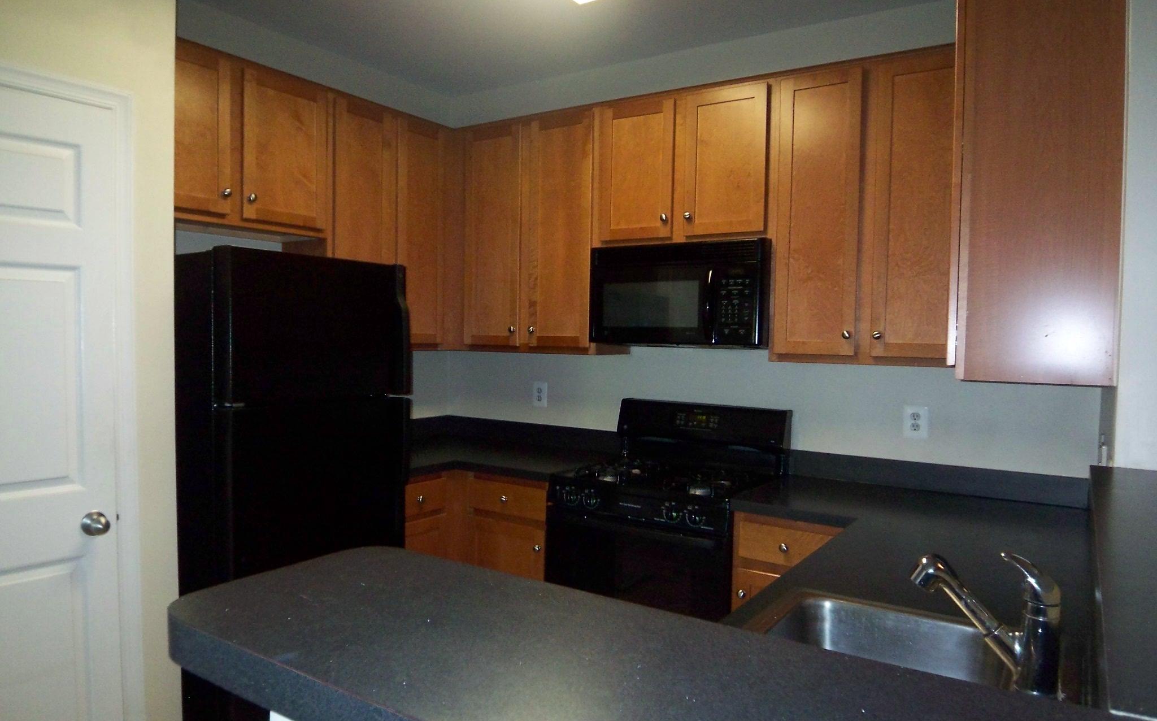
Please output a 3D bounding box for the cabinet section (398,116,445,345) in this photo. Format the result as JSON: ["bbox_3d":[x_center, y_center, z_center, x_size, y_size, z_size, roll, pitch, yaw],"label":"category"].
[{"bbox_3d":[-0.852,-0.573,3.600,0.326,1.007,0.301,2,3,33],"label":"cabinet section"}]

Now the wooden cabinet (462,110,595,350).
[{"bbox_3d":[-0.173,-0.566,3.577,0.771,1.049,0.331,2,3,33],"label":"wooden cabinet"}]

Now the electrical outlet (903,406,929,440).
[{"bbox_3d":[1.259,0.231,2.864,0.074,0.117,0.008,2,3,33],"label":"electrical outlet"}]

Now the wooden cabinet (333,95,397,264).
[{"bbox_3d":[-1.014,-0.567,3.298,0.331,1.049,0.372,2,3,33],"label":"wooden cabinet"}]

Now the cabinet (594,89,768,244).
[{"bbox_3d":[0.476,-0.765,3.148,0.769,0.593,0.331,2,3,33],"label":"cabinet"}]

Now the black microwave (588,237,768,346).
[{"bbox_3d":[0.456,-0.266,3.149,0.763,0.412,0.379,2,3,33],"label":"black microwave"}]

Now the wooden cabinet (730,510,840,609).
[{"bbox_3d":[0.872,0.954,2.765,0.432,0.889,0.636,2,3,33],"label":"wooden cabinet"}]

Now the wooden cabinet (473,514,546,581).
[{"bbox_3d":[-0.130,0.996,3.418,0.402,0.717,0.636,2,3,33],"label":"wooden cabinet"}]

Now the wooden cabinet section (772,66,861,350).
[{"bbox_3d":[0.938,-0.521,2.872,0.302,1.007,0.326,2,3,33],"label":"wooden cabinet section"}]

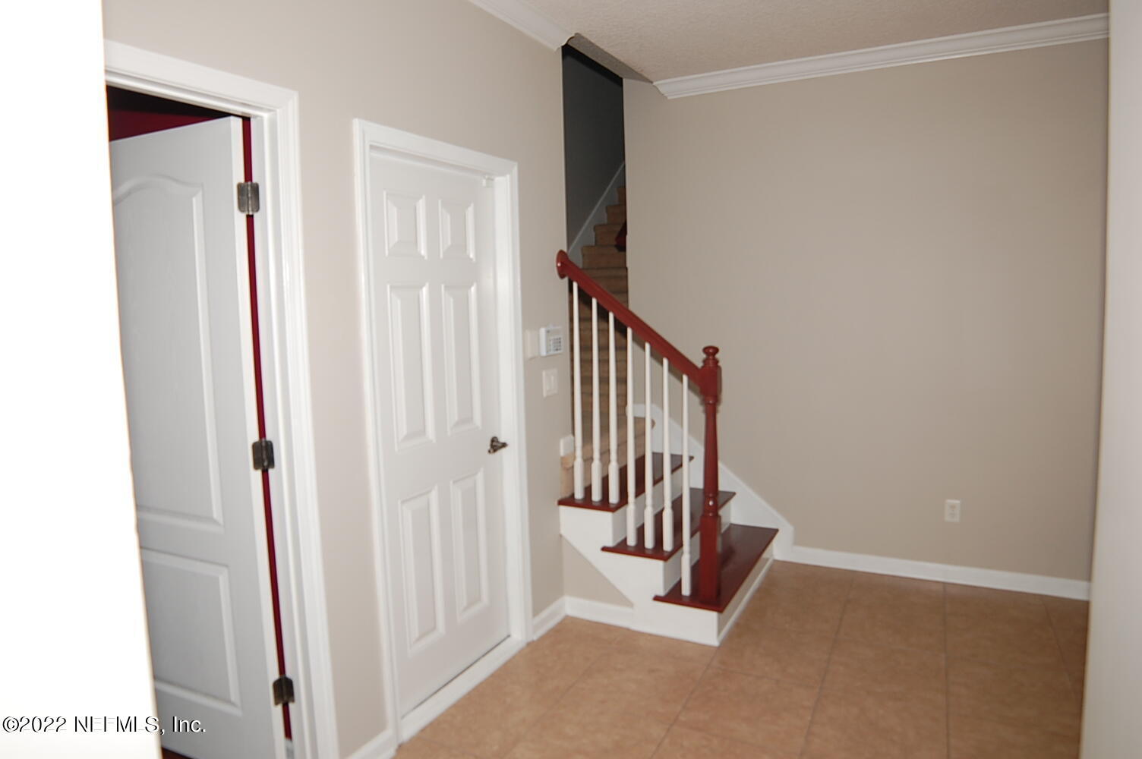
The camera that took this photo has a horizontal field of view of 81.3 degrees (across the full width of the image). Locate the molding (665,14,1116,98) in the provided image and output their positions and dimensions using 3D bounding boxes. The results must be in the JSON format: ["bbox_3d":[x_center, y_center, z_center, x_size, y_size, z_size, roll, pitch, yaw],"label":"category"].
[{"bbox_3d":[1.443,-1.618,3.408,2.095,0.084,0.084,2,8,24],"label":"molding"}]

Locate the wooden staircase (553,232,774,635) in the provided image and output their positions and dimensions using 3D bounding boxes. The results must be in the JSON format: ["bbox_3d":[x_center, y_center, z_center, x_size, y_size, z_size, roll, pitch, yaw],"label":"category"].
[{"bbox_3d":[0.558,0.231,3.470,0.808,1.773,1.131,2,8,27],"label":"wooden staircase"}]

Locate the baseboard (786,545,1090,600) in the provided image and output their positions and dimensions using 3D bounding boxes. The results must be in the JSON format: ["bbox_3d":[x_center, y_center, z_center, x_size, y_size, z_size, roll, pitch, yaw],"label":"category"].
[{"bbox_3d":[1.929,1.031,3.591,1.421,0.094,0.016,2,8,24],"label":"baseboard"}]

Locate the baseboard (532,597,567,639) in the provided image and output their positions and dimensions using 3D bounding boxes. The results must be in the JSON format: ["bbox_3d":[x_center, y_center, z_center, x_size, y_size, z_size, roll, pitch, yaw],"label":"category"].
[{"bbox_3d":[-0.099,1.130,3.171,0.016,0.094,0.296,3,8,32],"label":"baseboard"}]

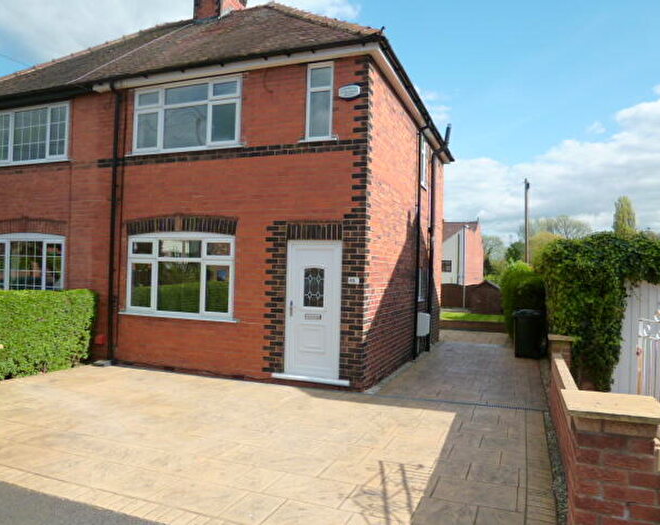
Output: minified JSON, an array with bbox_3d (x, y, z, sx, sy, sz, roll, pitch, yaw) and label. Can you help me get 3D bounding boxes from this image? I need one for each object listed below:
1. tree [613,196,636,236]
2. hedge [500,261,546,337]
[{"bbox_3d":[35.040,-1.872,57.892,2.700,12.038,2.700,1,-1,21],"label":"tree"},{"bbox_3d":[5.410,1.127,13.534,1.250,2.280,1.800,1,-1,21],"label":"hedge"}]

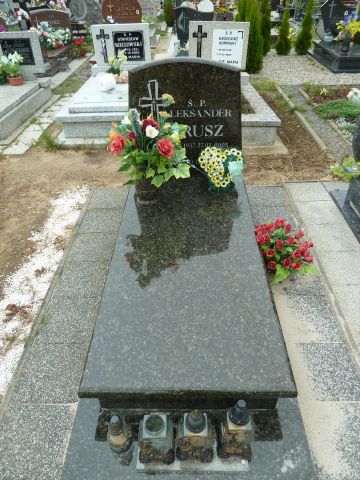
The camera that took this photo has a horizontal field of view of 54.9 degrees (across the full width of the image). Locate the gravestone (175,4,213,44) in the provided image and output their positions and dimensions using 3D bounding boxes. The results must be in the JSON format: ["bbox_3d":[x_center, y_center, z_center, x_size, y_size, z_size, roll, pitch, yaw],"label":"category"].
[{"bbox_3d":[0.245,-3.947,6.388,0.690,0.620,0.120,0,39,0],"label":"gravestone"}]

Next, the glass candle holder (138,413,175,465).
[{"bbox_3d":[-0.085,0.744,1.307,0.120,0.150,0.125,0,39,0],"label":"glass candle holder"}]

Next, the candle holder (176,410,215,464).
[{"bbox_3d":[0.055,0.675,1.235,0.122,0.245,0.122,0,38,0],"label":"candle holder"}]

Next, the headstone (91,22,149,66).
[{"bbox_3d":[-0.800,-2.664,4.751,0.800,0.510,0.110,0,39,0],"label":"headstone"}]

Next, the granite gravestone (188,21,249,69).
[{"bbox_3d":[0.525,-2.631,4.718,0.800,0.565,0.090,0,38,0],"label":"granite gravestone"}]

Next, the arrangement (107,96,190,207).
[{"bbox_3d":[-0.168,-0.492,2.081,0.460,0.630,0.370,0,38,0],"label":"arrangement"}]

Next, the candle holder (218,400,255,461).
[{"bbox_3d":[0.200,0.653,1.223,0.122,0.295,0.122,0,38,0],"label":"candle holder"}]

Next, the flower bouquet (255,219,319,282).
[{"bbox_3d":[0.675,0.059,2.244,0.360,0.210,0.360,0,39,0],"label":"flower bouquet"}]

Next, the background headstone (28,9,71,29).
[{"bbox_3d":[-2.410,-4.041,6.569,0.760,0.550,0.130,0,39,0],"label":"background headstone"}]

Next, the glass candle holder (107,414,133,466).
[{"bbox_3d":[-0.200,0.692,1.218,0.080,0.270,0.080,0,38,0],"label":"glass candle holder"}]

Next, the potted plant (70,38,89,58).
[{"bbox_3d":[-1.920,-3.737,6.750,0.290,0.320,0.280,0,39,0],"label":"potted plant"}]

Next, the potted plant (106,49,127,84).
[{"bbox_3d":[-0.775,-2.225,4.428,0.280,0.370,0.260,0,38,0],"label":"potted plant"}]

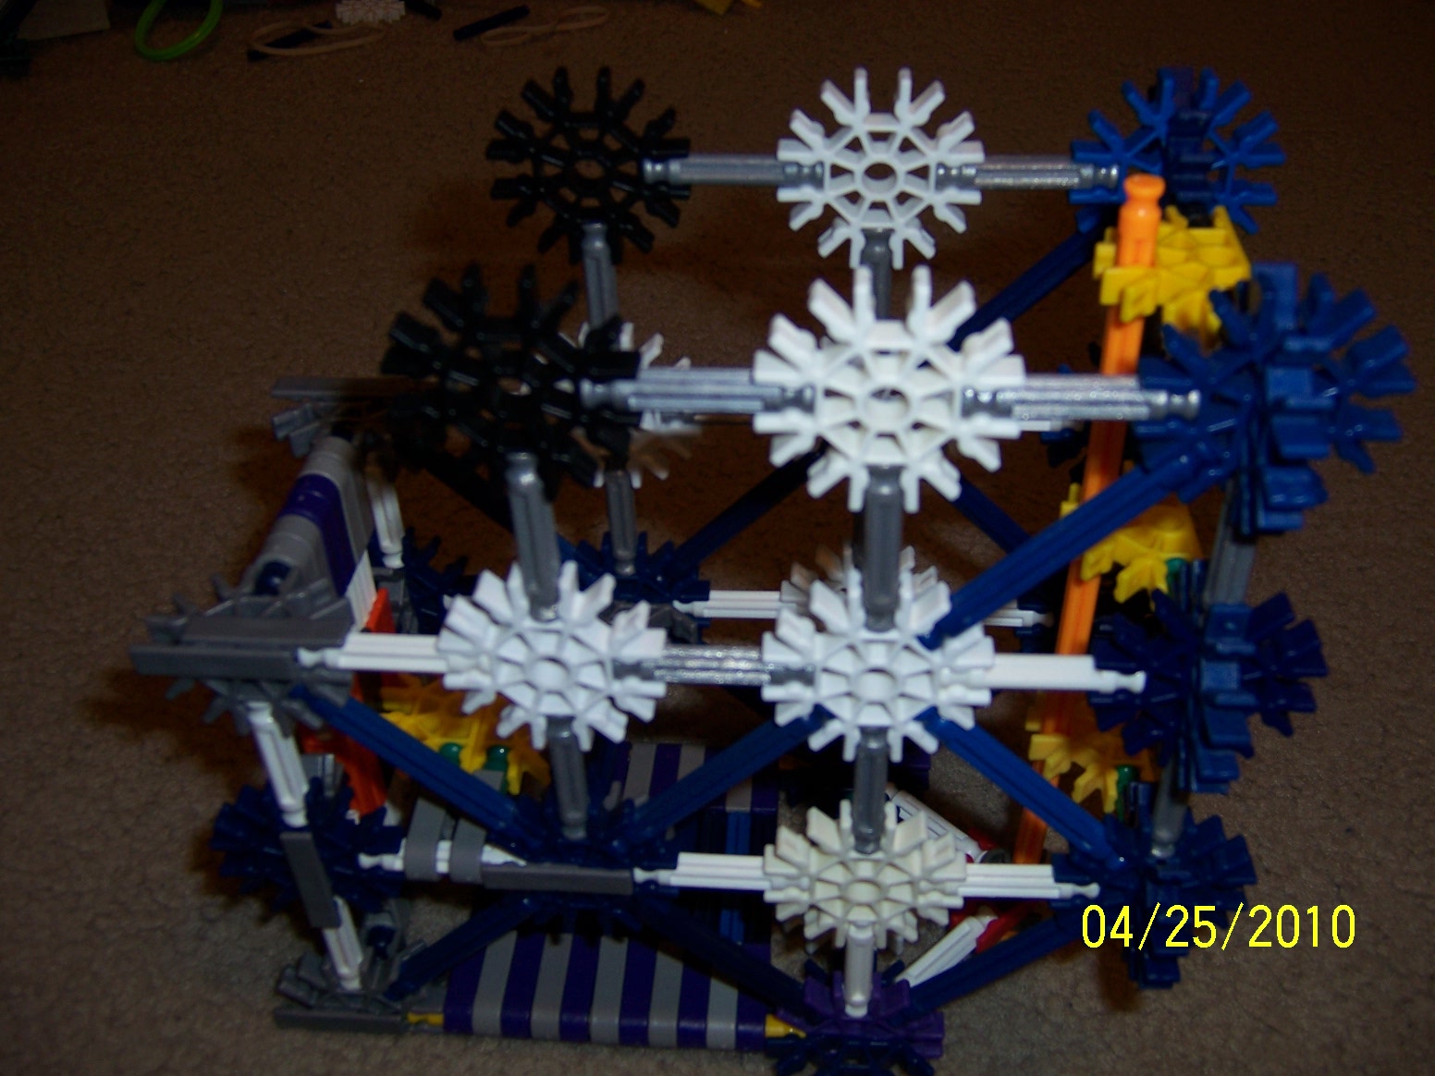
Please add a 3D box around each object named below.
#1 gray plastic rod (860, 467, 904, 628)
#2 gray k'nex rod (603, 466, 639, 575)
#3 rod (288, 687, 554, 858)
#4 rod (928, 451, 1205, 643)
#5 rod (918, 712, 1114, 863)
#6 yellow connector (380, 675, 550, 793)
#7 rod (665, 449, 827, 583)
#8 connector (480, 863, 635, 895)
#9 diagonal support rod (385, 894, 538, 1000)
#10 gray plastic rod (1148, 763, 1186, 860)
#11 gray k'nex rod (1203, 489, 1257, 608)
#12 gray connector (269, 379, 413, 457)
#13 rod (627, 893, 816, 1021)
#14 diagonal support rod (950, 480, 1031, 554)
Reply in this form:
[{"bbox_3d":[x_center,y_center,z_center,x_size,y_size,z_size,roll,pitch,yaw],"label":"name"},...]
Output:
[{"bbox_3d":[0.025,0.002,0.206,0.006,0.033,0.006,1,38,5],"label":"gray plastic rod"},{"bbox_3d":[-0.021,-0.004,0.308,0.006,0.033,0.006,1,38,5],"label":"gray k'nex rod"},{"bbox_3d":[-0.053,0.042,0.250,0.054,0.006,0.006,38,32,-22],"label":"rod"},{"bbox_3d":[0.052,0.002,0.208,0.055,0.006,0.006,-39,26,29],"label":"rod"},{"bbox_3d":[0.054,0.045,0.241,0.006,0.055,0.006,-39,26,29],"label":"rod"},{"bbox_3d":[-0.051,0.040,0.297,0.048,0.006,0.039,1,38,5],"label":"yellow connector"},{"bbox_3d":[0.006,-0.004,0.306,0.006,0.054,0.006,38,32,-22],"label":"rod"},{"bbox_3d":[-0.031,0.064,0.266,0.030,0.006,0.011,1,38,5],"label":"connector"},{"bbox_3d":[-0.052,0.086,0.283,0.055,0.006,0.006,-39,26,29],"label":"diagonal support rod"},{"bbox_3d":[0.081,0.045,0.239,0.006,0.033,0.006,1,38,5],"label":"gray plastic rod"},{"bbox_3d":[0.078,0.002,0.204,0.006,0.032,0.006,1,38,4],"label":"gray k'nex rod"},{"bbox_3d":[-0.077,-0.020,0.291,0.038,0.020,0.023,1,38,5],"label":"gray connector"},{"bbox_3d":[0.002,0.085,0.273,0.055,0.006,0.006,38,32,-22],"label":"rod"},{"bbox_3d":[0.060,-0.003,0.303,0.006,0.055,0.006,-39,26,29],"label":"diagonal support rod"}]

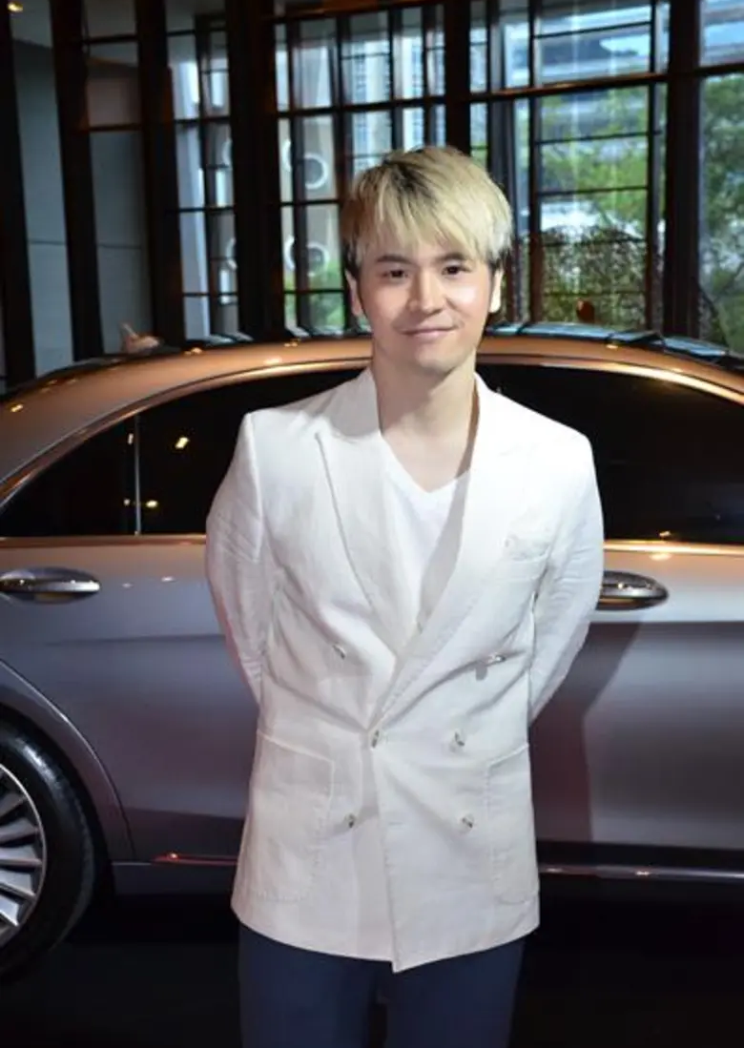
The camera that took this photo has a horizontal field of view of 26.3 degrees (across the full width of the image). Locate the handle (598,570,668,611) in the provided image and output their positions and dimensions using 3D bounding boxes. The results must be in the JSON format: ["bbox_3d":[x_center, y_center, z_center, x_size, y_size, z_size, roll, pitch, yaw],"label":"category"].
[{"bbox_3d":[0.496,0.140,3.285,0.228,0.082,0.050,0,11,7],"label":"handle"}]

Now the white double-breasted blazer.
[{"bbox_3d":[0.039,0.168,2.022,0.505,0.730,0.300,-1,11,-9],"label":"white double-breasted blazer"}]

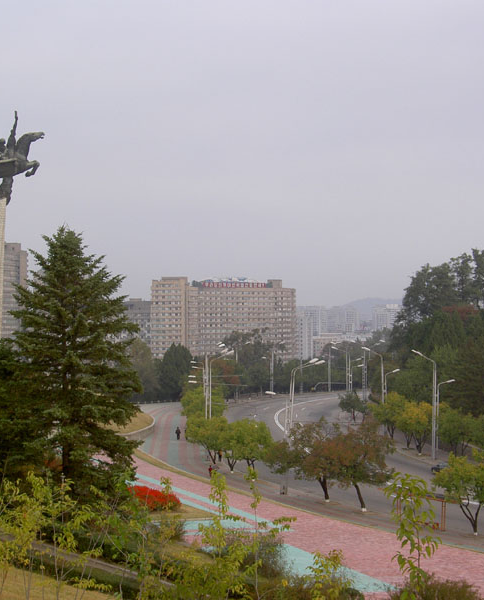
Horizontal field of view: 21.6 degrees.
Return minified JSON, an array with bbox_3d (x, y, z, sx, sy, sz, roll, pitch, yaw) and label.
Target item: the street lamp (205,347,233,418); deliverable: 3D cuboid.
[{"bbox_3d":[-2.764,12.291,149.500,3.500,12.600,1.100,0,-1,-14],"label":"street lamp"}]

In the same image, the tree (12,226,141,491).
[{"bbox_3d":[-12.145,4.426,93.000,9.400,19.700,9.400,0,0,-11],"label":"tree"}]

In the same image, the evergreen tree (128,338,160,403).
[{"bbox_3d":[-19.023,13.853,248.000,6.300,12.800,6.300,0,0,0],"label":"evergreen tree"}]

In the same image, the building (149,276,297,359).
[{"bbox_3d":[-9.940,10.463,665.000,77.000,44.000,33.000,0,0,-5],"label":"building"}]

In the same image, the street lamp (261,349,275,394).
[{"bbox_3d":[5.785,16.031,285.000,3.200,11.200,0.800,0,0,14],"label":"street lamp"}]

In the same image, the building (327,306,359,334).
[{"bbox_3d":[122.551,25.608,1550.000,39.000,37.000,22.000,0,0,0],"label":"building"}]

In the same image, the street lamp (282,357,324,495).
[{"bbox_3d":[5.806,11.848,120.000,3.700,13.000,1.000,0,-1,-22],"label":"street lamp"}]

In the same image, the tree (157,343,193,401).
[{"bbox_3d":[-13.072,14.243,248.000,7.300,11.900,7.200,0,-1,0],"label":"tree"}]

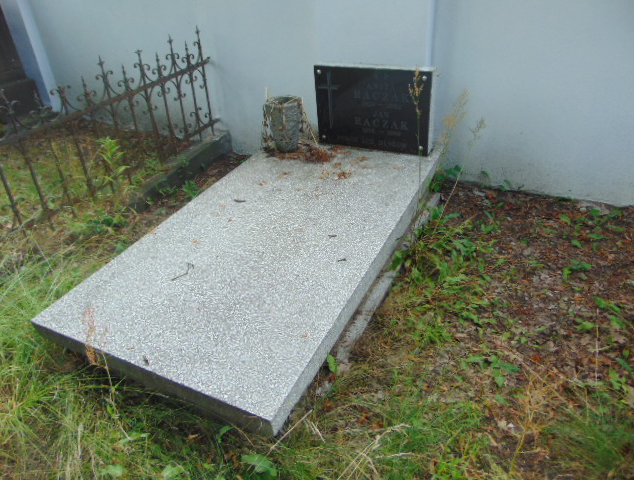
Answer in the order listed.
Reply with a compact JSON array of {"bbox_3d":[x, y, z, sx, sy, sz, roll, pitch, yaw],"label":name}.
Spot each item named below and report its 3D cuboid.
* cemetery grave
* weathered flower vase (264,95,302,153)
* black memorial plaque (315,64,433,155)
[{"bbox_3d":[-0.145,-0.264,1.959,0.999,0.660,1.828,13,33,25],"label":"cemetery grave"},{"bbox_3d":[-0.177,-0.645,2.585,0.190,0.275,0.190,-2,29,1],"label":"weathered flower vase"},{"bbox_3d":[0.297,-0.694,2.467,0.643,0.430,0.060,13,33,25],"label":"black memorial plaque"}]

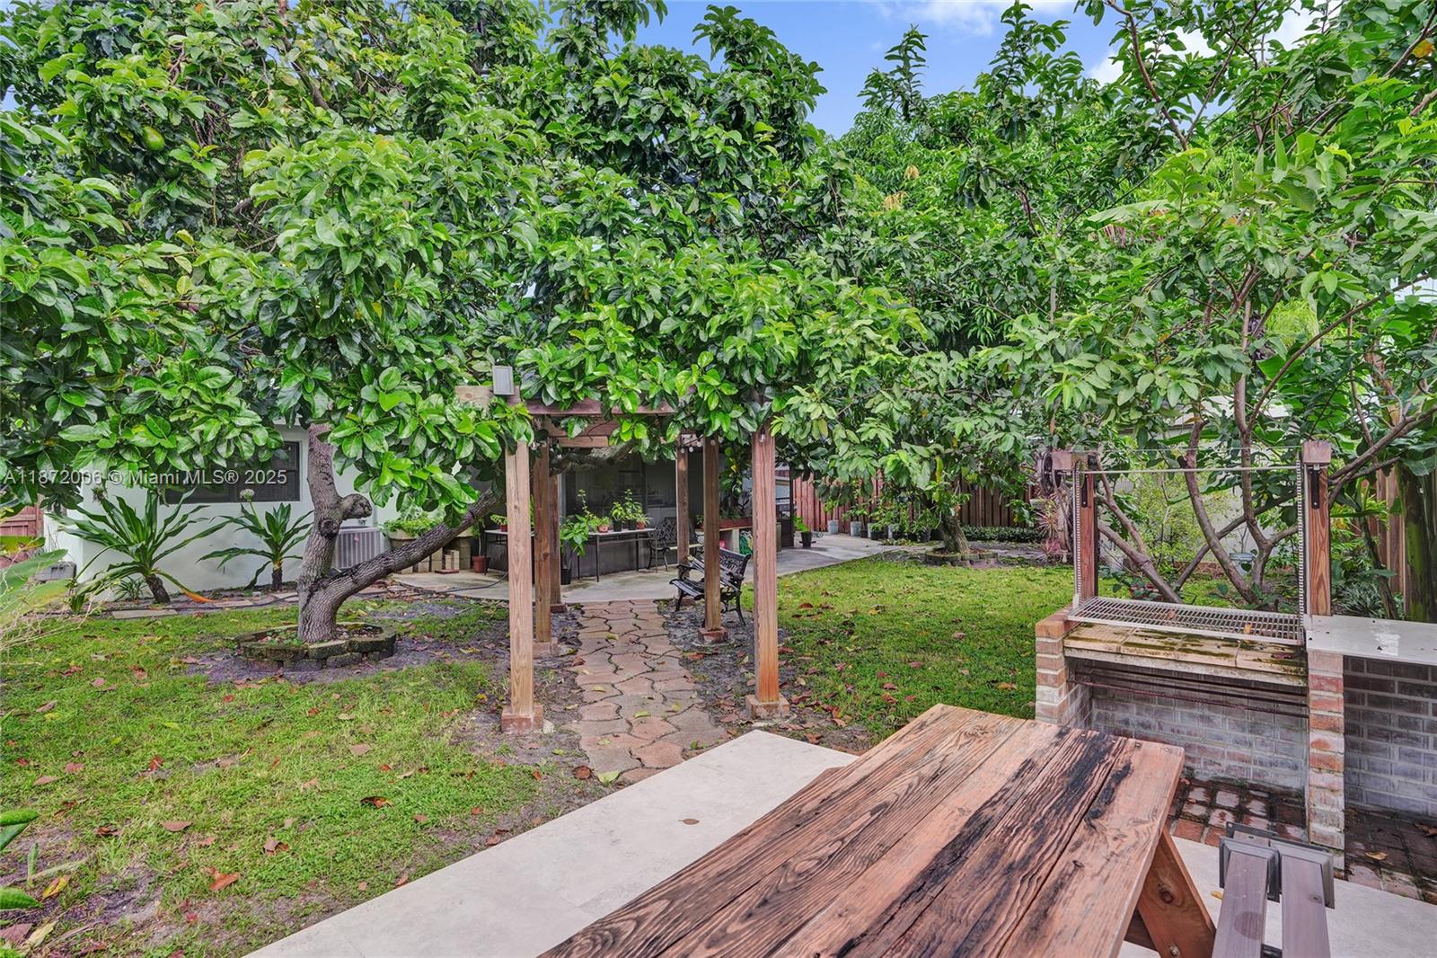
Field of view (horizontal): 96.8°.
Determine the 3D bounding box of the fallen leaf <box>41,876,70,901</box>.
[{"bbox_3d":[-2.640,1.610,2.545,0.065,0.025,0.135,-1,0,-22],"label":"fallen leaf"}]

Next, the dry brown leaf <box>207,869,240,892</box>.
[{"bbox_3d":[-1.995,1.600,2.575,0.085,0.030,0.115,-1,0,-23],"label":"dry brown leaf"}]

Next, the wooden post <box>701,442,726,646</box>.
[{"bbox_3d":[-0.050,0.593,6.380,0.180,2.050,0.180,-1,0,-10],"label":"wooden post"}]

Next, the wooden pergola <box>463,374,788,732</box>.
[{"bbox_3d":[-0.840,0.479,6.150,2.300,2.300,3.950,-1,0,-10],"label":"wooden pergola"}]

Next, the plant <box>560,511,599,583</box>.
[{"bbox_3d":[-2.200,1.057,9.750,0.640,1.070,0.600,-1,0,0],"label":"plant"}]

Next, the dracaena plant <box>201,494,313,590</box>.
[{"bbox_3d":[-6.680,0.947,9.400,1.550,1.400,1.300,-1,0,-40],"label":"dracaena plant"}]

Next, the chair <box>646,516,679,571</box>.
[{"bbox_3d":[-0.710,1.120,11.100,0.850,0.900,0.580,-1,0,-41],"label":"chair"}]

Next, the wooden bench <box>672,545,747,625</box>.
[{"bbox_3d":[-0.120,1.210,7.500,0.600,0.790,1.200,-1,0,-15],"label":"wooden bench"}]

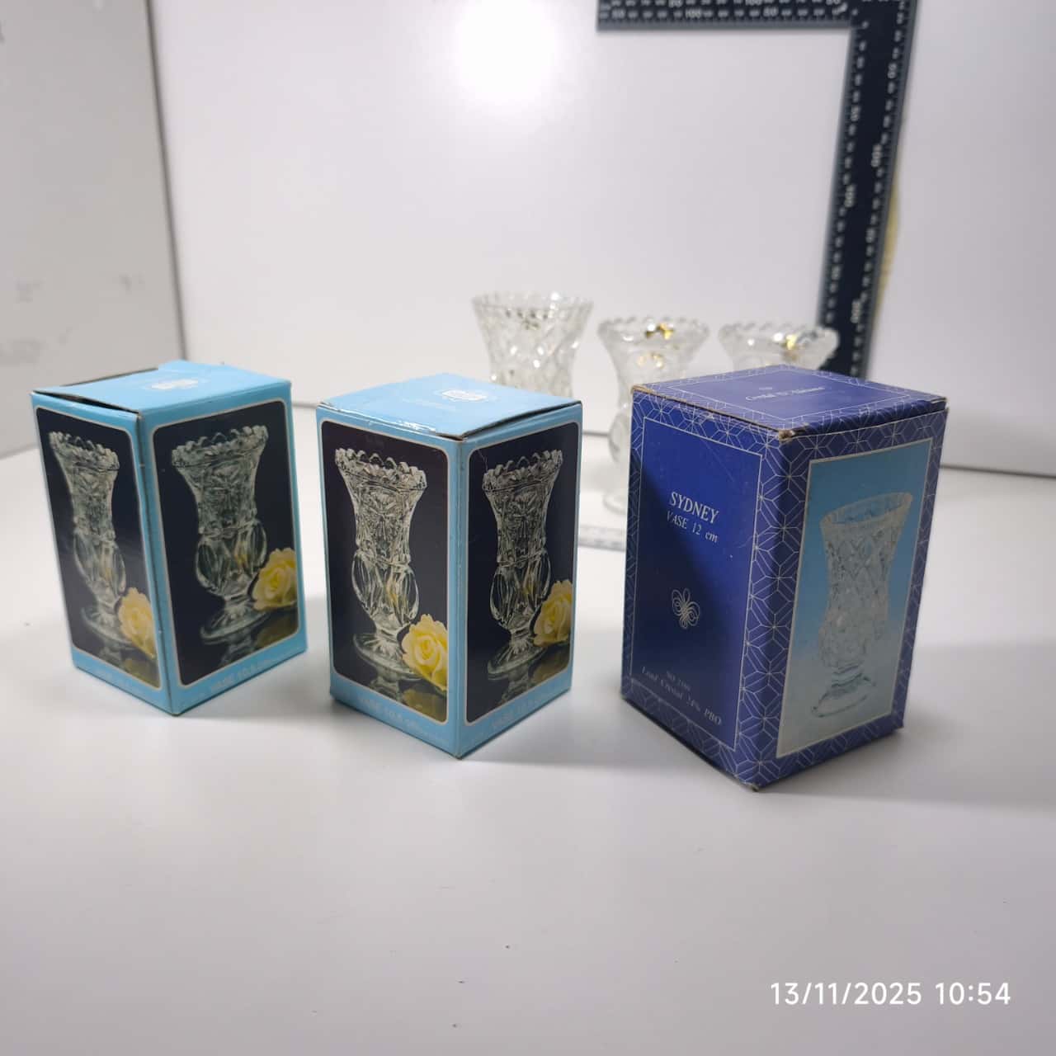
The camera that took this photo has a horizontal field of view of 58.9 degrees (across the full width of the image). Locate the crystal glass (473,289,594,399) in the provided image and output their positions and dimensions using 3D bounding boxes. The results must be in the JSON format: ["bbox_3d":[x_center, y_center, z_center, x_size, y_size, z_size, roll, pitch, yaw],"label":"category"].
[{"bbox_3d":[0.002,-0.078,0.576,0.070,0.121,0.070,1,20,0],"label":"crystal glass"}]

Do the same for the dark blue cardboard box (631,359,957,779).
[{"bbox_3d":[0.087,0.013,0.333,0.074,0.120,0.070,-12,24,-31],"label":"dark blue cardboard box"}]

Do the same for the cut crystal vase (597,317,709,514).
[{"bbox_3d":[0.074,-0.071,0.579,0.066,0.108,0.066,1,20,0],"label":"cut crystal vase"}]

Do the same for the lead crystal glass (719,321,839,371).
[{"bbox_3d":[0.143,-0.061,0.556,0.068,0.108,0.068,1,20,0],"label":"lead crystal glass"}]

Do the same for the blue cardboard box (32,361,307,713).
[{"bbox_3d":[-0.137,0.001,0.366,0.064,0.113,0.064,14,24,32],"label":"blue cardboard box"}]

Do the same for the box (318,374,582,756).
[{"bbox_3d":[-0.028,0.010,0.345,0.067,0.113,0.064,17,25,36],"label":"box"}]

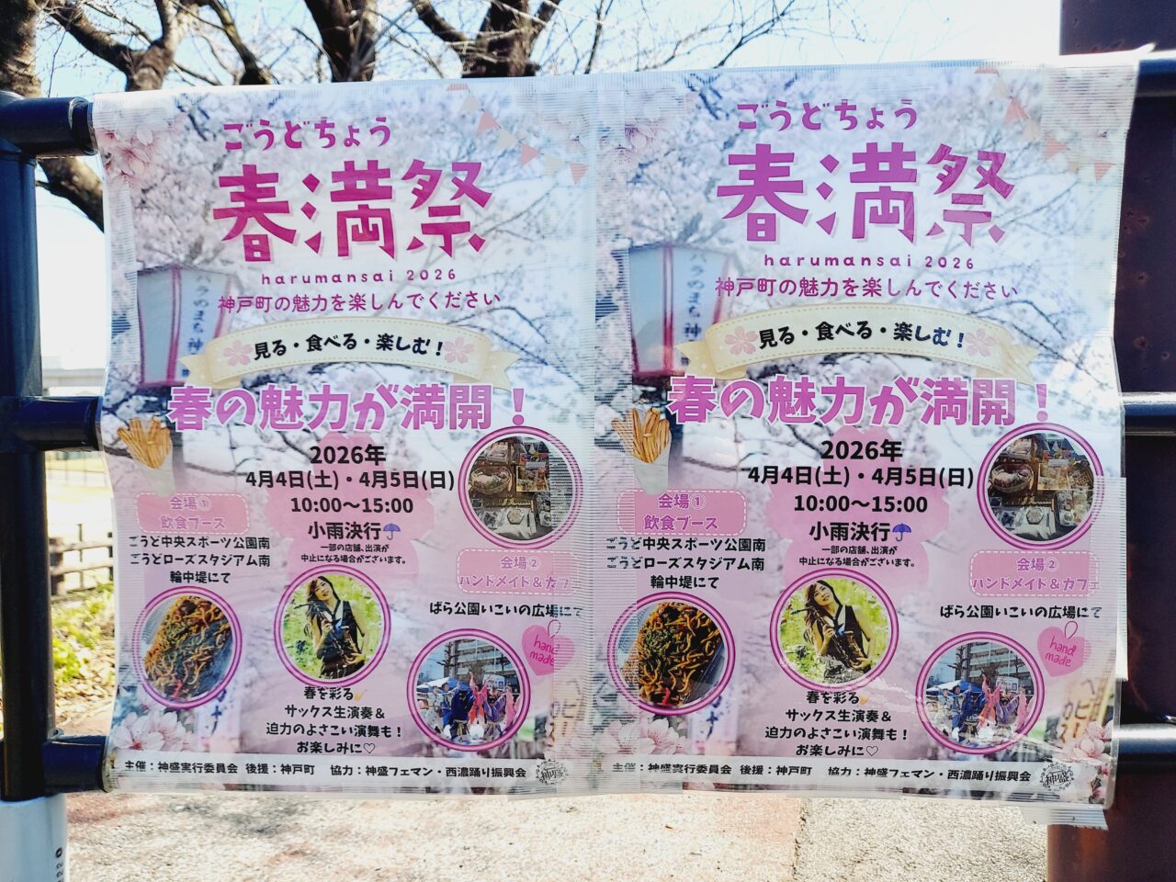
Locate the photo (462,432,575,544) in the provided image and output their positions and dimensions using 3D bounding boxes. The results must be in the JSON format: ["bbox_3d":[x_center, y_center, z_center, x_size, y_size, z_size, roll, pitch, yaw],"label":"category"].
[{"bbox_3d":[-0.040,0.028,0.497,0.068,0.068,0.005,0,1,6],"label":"photo"}]

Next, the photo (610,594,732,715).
[{"bbox_3d":[0.048,0.123,0.492,0.071,0.071,0.005,0,3,4],"label":"photo"}]

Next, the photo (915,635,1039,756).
[{"bbox_3d":[0.225,0.145,0.488,0.071,0.071,0.005,0,3,2],"label":"photo"}]

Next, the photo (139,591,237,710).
[{"bbox_3d":[-0.245,0.125,0.517,0.069,0.071,0.005,0,-5,6],"label":"photo"}]

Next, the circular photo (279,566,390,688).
[{"bbox_3d":[-0.153,0.111,0.508,0.070,0.071,0.005,0,-2,5],"label":"circular photo"}]

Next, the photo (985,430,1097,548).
[{"bbox_3d":[0.257,0.026,0.482,0.068,0.068,0.005,0,1,0],"label":"photo"}]

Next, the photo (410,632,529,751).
[{"bbox_3d":[-0.071,0.148,0.502,0.071,0.071,0.005,0,1,3],"label":"photo"}]

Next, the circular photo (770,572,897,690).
[{"bbox_3d":[0.141,0.109,0.487,0.071,0.071,0.005,0,3,2],"label":"circular photo"}]

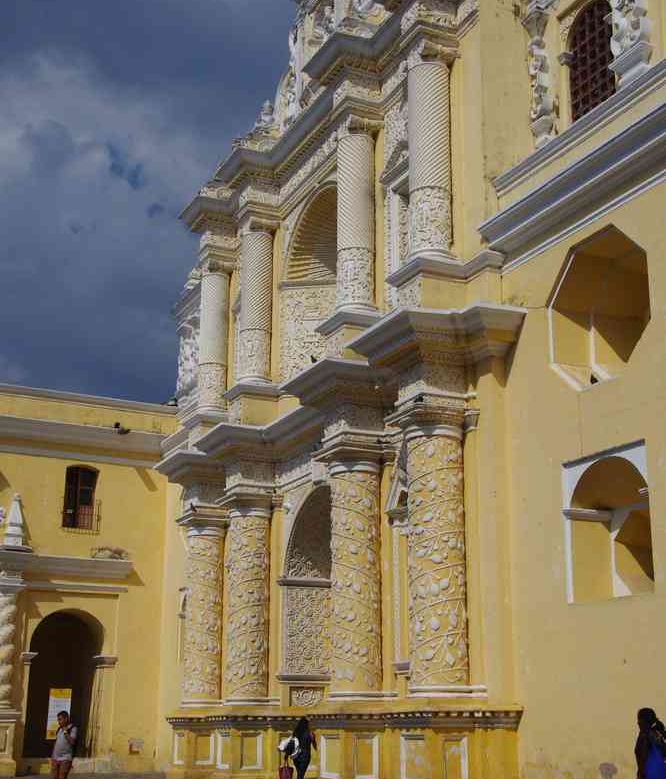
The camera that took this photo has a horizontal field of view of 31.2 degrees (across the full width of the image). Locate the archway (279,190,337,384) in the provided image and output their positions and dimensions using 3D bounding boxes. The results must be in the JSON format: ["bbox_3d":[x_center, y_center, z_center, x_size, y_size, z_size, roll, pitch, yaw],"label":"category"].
[{"bbox_3d":[0.229,-2.614,28.797,1.540,4.664,3.960,8,-18,-24],"label":"archway"}]

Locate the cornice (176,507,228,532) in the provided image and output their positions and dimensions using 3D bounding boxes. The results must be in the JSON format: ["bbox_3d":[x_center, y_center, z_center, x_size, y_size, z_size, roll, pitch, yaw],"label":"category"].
[{"bbox_3d":[-3.688,3.814,33.811,1.186,0.659,1.500,8,-17,-24],"label":"cornice"}]

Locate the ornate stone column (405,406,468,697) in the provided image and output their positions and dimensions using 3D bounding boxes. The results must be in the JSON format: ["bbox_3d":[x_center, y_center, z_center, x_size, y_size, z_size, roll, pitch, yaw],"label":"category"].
[{"bbox_3d":[1.830,2.903,21.151,1.056,4.787,1.056,0,-16,0],"label":"ornate stone column"}]

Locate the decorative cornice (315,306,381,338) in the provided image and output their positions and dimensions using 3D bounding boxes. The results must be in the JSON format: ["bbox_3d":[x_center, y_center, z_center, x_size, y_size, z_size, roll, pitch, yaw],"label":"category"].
[{"bbox_3d":[0.395,-1.236,24.932,1.082,0.282,1.329,8,-18,-24],"label":"decorative cornice"}]

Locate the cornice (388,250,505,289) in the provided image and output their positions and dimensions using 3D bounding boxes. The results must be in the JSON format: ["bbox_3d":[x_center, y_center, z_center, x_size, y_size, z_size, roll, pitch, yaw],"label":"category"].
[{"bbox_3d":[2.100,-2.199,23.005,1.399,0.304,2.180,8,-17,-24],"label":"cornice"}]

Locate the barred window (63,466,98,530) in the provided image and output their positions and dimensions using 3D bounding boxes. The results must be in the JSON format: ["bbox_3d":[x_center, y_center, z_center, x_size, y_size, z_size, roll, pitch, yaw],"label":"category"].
[{"bbox_3d":[-8.057,3.532,38.564,1.136,2.150,0.304,8,-17,-24],"label":"barred window"}]

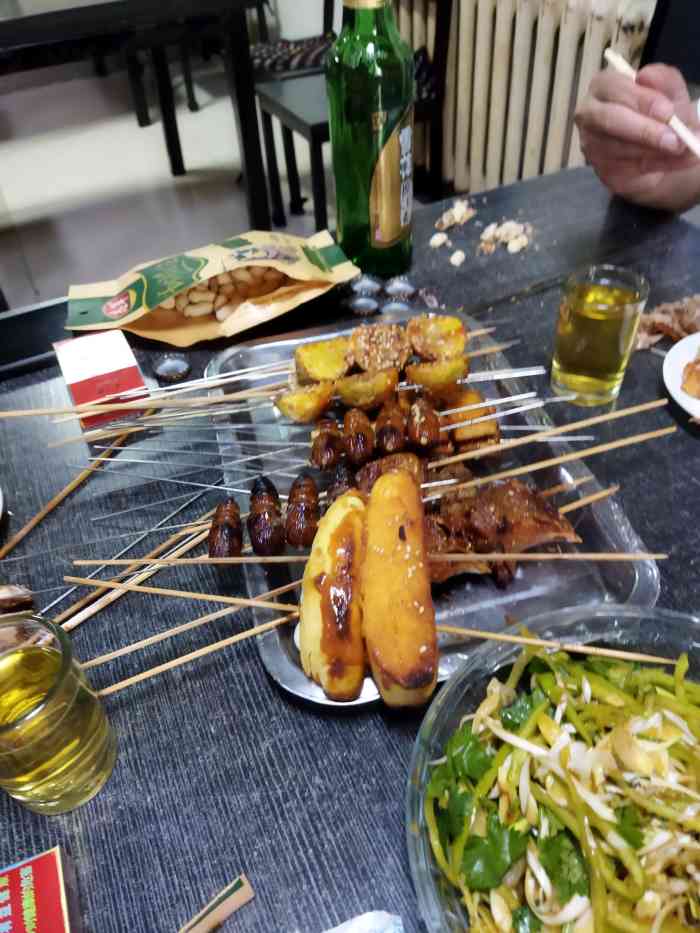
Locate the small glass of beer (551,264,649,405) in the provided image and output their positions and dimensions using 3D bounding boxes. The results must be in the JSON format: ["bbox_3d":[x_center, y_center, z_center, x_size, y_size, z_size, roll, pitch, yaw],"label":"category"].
[{"bbox_3d":[0.179,-0.094,0.531,0.057,0.086,0.057,-2,44,2],"label":"small glass of beer"}]

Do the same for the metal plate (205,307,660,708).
[{"bbox_3d":[0.031,0.000,0.496,0.225,0.022,0.332,-13,45,-9],"label":"metal plate"}]

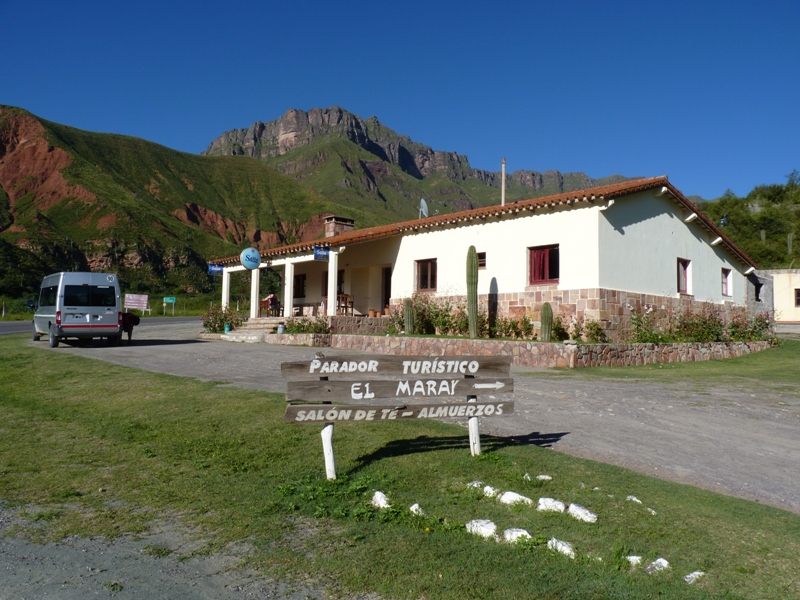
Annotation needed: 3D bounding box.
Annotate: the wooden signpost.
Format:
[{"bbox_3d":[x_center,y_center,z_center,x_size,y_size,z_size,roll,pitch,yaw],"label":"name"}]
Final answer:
[{"bbox_3d":[0.035,1.075,5.800,2.230,1.070,0.150,2,-4,-17],"label":"wooden signpost"}]

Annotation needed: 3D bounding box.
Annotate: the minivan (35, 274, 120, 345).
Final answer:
[{"bbox_3d":[-11.844,0.406,22.768,2.020,2.430,5.500,3,-3,-37],"label":"minivan"}]

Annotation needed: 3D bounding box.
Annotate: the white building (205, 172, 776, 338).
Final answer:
[{"bbox_3d":[3.233,-0.888,27.044,16.104,5.410,17.811,4,-5,-44],"label":"white building"}]

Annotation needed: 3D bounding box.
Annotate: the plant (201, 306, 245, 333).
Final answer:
[{"bbox_3d":[-7.493,0.817,26.355,1.200,1.120,1.800,4,-5,-44],"label":"plant"}]

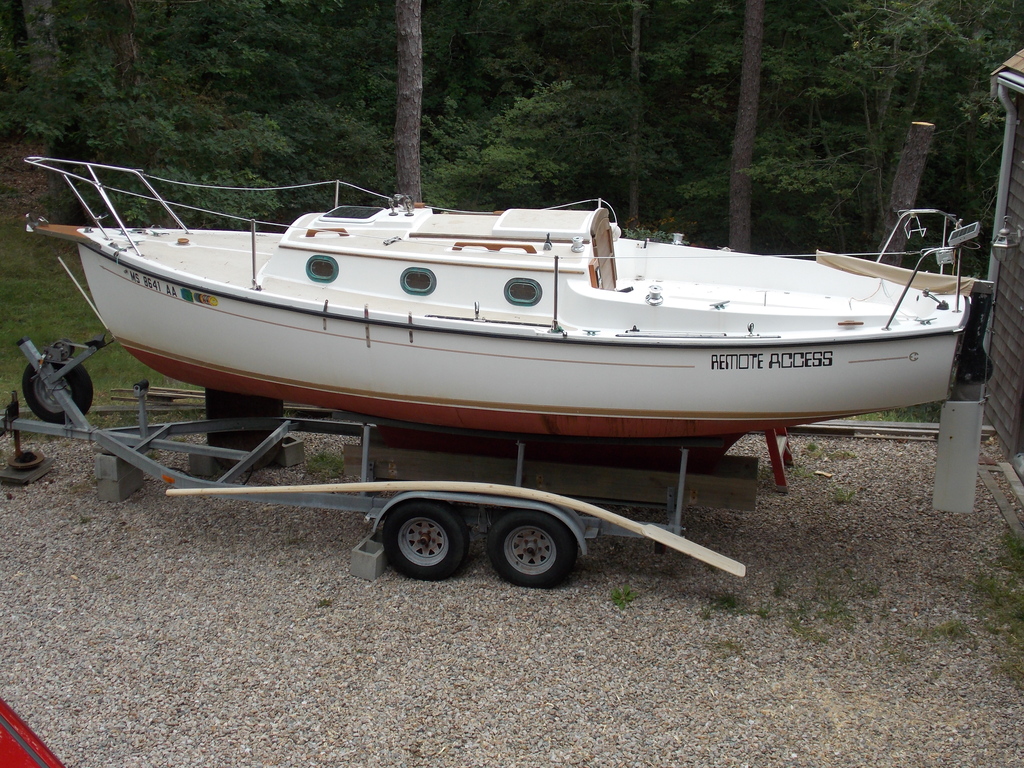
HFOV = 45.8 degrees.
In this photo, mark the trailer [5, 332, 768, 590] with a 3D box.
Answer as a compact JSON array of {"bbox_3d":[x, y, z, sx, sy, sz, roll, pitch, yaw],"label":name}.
[{"bbox_3d":[-1.521,0.394,9.651,6.400,1.350,2.200,3,18,11],"label":"trailer"}]

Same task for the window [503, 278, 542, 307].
[{"bbox_3d":[0.079,-0.625,8.286,0.268,0.196,0.050,4,11,13],"label":"window"}]

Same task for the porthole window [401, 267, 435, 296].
[{"bbox_3d":[-0.651,-0.714,8.467,0.268,0.196,0.050,5,11,18],"label":"porthole window"}]

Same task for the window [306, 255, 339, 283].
[{"bbox_3d":[-1.356,-0.824,8.690,0.268,0.196,0.050,7,12,22],"label":"window"}]

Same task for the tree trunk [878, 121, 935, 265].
[{"bbox_3d":[4.833,-2.008,15.162,0.295,2.467,0.295,8,17,-3],"label":"tree trunk"}]

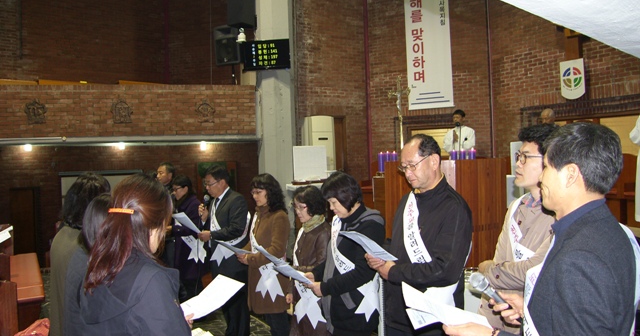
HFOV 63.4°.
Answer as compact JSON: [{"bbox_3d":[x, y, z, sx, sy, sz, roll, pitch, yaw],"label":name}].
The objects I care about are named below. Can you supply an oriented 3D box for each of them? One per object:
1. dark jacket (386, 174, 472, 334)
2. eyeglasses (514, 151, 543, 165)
[{"bbox_3d":[0.493,0.389,2.330,0.370,0.710,0.490,-1,-3,-25],"label":"dark jacket"},{"bbox_3d":[0.815,-0.035,1.930,0.140,0.045,0.140,-2,-2,-5],"label":"eyeglasses"}]

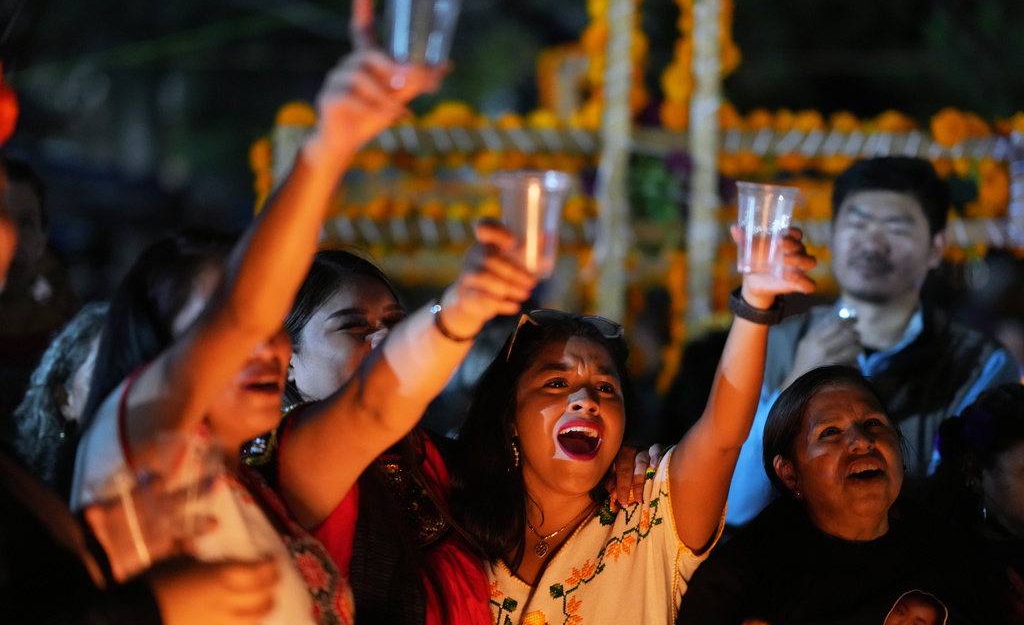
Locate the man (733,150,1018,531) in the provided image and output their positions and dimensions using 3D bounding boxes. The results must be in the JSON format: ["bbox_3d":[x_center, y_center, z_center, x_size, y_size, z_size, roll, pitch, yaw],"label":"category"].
[{"bbox_3d":[0.550,0.615,3.750,0.550,1.720,0.420,2,0,22],"label":"man"}]

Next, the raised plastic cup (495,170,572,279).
[{"bbox_3d":[0.022,-0.095,2.600,0.079,0.112,0.079,1,0,0],"label":"raised plastic cup"}]

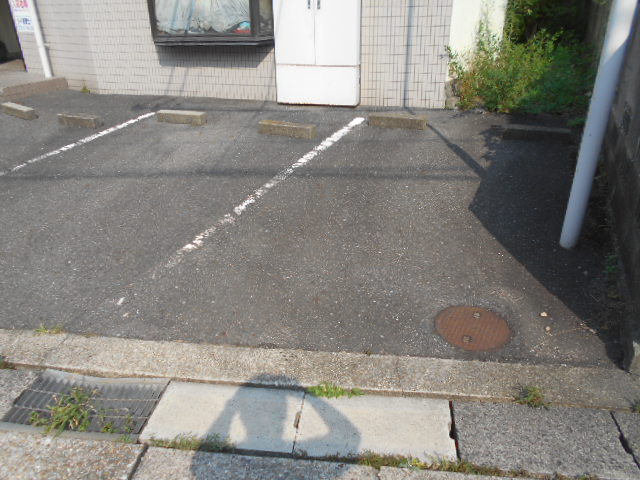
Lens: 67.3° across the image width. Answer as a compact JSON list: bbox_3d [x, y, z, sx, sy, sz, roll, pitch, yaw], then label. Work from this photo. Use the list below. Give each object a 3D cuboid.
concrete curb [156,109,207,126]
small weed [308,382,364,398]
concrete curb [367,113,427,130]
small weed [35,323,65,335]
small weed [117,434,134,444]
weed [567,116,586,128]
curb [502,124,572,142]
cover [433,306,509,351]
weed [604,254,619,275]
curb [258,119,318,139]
[{"bbox_3d":[-1.645,-1.445,5.686,0.602,0.114,0.113,9,30,19],"label":"concrete curb"},{"bbox_3d":[0.062,0.603,1.928,0.220,0.050,0.060,3,29,9],"label":"small weed"},{"bbox_3d":[0.850,-1.296,5.265,0.612,0.114,0.113,10,31,21],"label":"concrete curb"},{"bbox_3d":[-1.293,0.423,2.299,0.135,0.045,0.060,3,29,9],"label":"small weed"},{"bbox_3d":[-0.706,0.725,1.746,0.065,0.035,0.050,3,29,9],"label":"small weed"},{"bbox_3d":[2.722,-1.248,5.104,0.200,0.100,0.120,11,31,22],"label":"weed"},{"bbox_3d":[2.122,-1.024,4.685,0.583,0.114,0.113,13,31,25],"label":"curb"},{"bbox_3d":[0.721,0.421,2.260,0.345,0.030,0.345,2,28,7],"label":"cover"},{"bbox_3d":[1.593,0.134,2.628,0.060,0.075,0.070,3,29,9],"label":"weed"},{"bbox_3d":[-0.352,-1.169,5.098,0.608,0.114,0.113,11,31,22],"label":"curb"}]

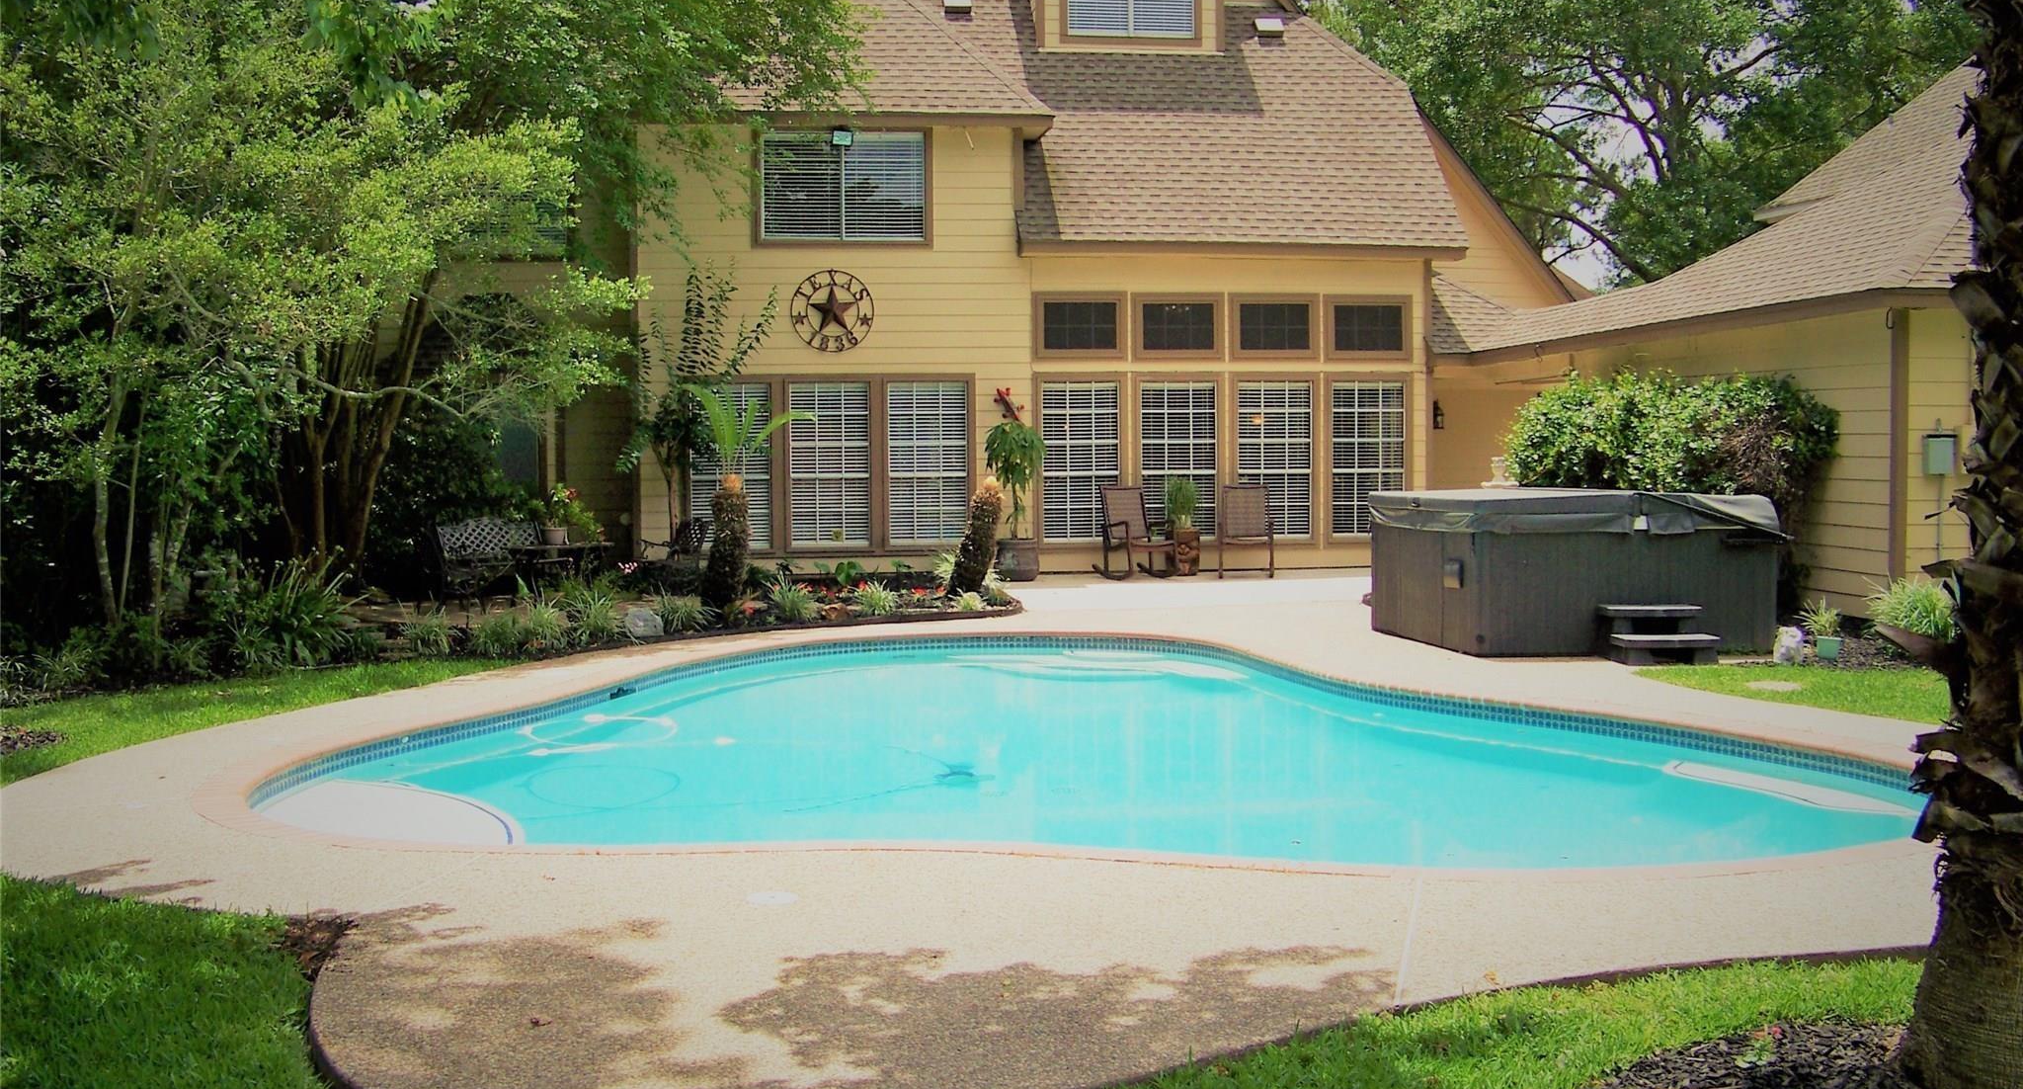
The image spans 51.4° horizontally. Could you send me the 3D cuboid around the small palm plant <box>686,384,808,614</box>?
[{"bbox_3d":[-2.316,-0.414,18.350,1.000,1.950,0.900,-1,3,-7],"label":"small palm plant"}]

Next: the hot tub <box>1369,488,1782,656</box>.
[{"bbox_3d":[3.990,0.170,15.216,2.140,1.050,2.180,-1,3,-8],"label":"hot tub"}]

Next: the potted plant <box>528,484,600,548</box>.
[{"bbox_3d":[-4.188,-0.274,19.700,0.680,0.590,0.600,-1,3,-7],"label":"potted plant"}]

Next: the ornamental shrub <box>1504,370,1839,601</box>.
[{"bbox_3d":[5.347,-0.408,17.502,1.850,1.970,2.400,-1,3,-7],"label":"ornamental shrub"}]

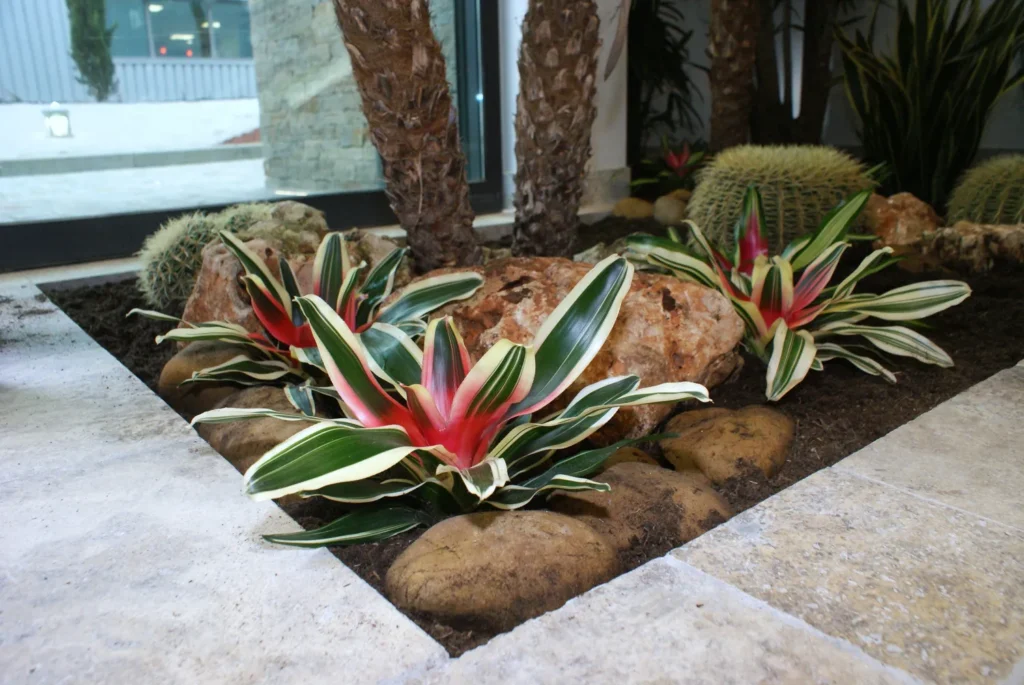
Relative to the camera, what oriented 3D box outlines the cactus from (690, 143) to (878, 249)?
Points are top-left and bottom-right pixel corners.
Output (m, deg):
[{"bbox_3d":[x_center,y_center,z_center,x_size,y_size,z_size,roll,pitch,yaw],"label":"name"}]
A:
[{"bbox_3d":[0.794,-0.404,2.304,0.529,0.367,0.529,-2,16,0],"label":"cactus"}]

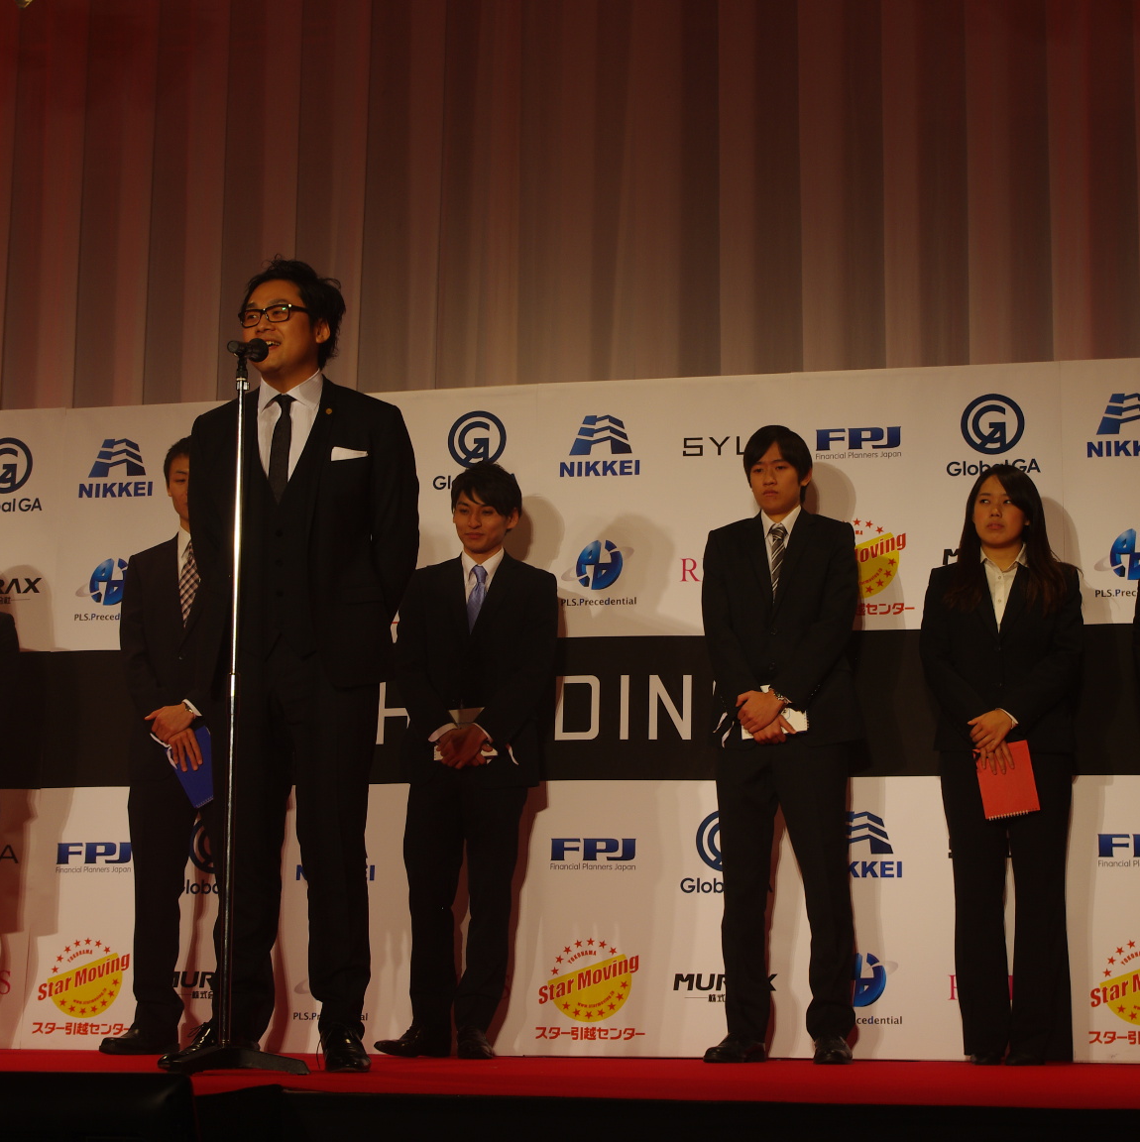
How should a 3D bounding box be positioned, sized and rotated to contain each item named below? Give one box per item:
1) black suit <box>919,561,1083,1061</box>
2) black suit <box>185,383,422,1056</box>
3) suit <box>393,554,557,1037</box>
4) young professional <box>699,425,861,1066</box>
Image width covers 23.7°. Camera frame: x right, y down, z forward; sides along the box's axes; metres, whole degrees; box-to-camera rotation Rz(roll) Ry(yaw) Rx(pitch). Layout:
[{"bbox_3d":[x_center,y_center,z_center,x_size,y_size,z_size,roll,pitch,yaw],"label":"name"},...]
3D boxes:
[{"bbox_3d":[1.170,0.638,7.339,0.435,1.355,0.320,-1,-9,12],"label":"black suit"},{"bbox_3d":[-0.588,0.305,5.942,0.510,1.455,0.320,-3,-10,20],"label":"black suit"},{"bbox_3d":[-0.267,0.622,7.670,0.451,1.372,0.330,-2,-10,14],"label":"suit"},{"bbox_3d":[0.574,0.462,7.504,0.445,1.782,0.360,-2,-10,14],"label":"young professional"}]

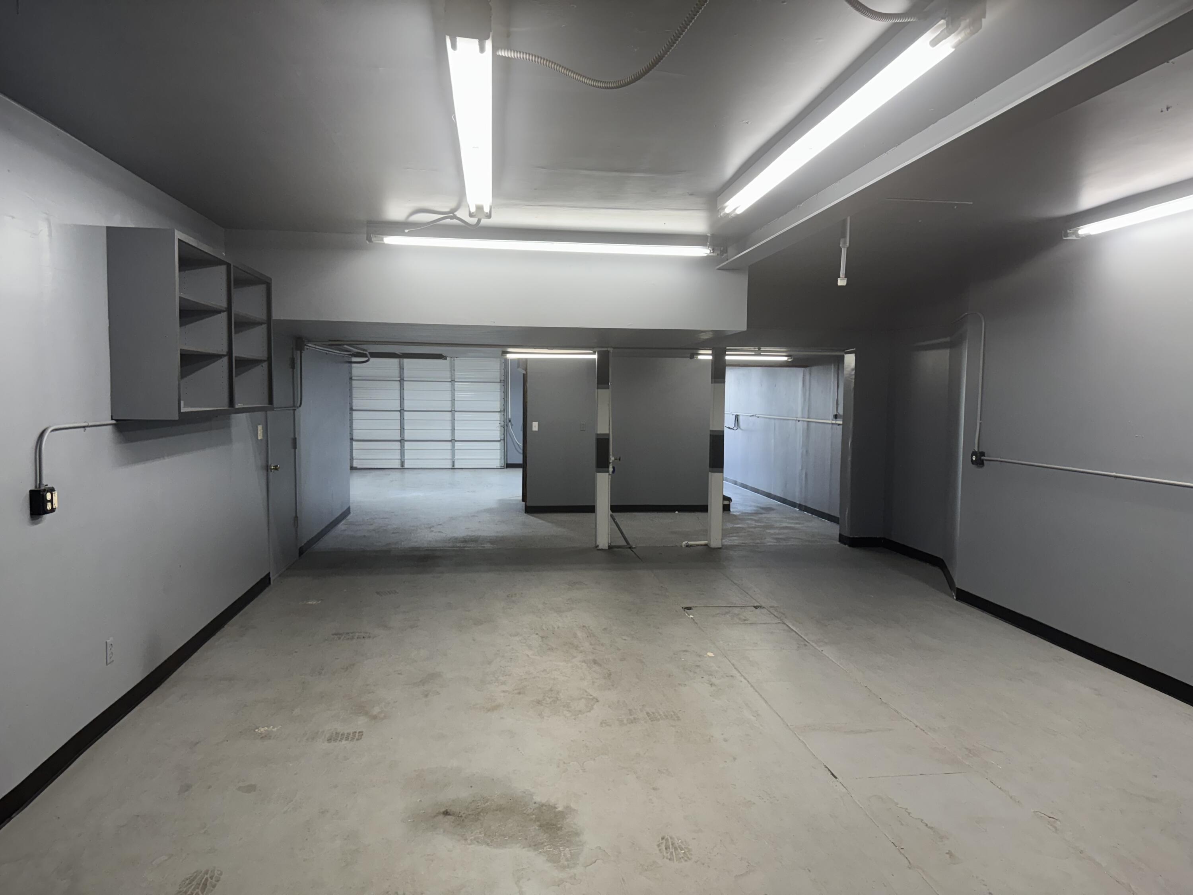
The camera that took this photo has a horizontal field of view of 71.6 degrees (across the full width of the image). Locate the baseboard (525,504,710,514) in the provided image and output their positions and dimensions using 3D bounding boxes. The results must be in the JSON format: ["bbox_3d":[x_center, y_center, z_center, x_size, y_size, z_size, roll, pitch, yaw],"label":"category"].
[{"bbox_3d":[0.405,0.831,11.148,2.724,0.106,0.020,0,4,-7],"label":"baseboard"}]

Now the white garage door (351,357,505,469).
[{"bbox_3d":[-3.409,-0.729,16.820,3.074,2.332,0.058,0,4,-7],"label":"white garage door"}]

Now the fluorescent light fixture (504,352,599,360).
[{"bbox_3d":[-0.472,-1.061,9.554,1.217,0.106,0.116,0,4,-7],"label":"fluorescent light fixture"}]

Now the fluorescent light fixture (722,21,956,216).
[{"bbox_3d":[0.828,-1.237,3.316,0.123,0.113,2.432,0,4,-5],"label":"fluorescent light fixture"}]

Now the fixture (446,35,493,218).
[{"bbox_3d":[-0.502,-1.263,3.465,0.130,0.113,2.432,0,4,-7],"label":"fixture"}]

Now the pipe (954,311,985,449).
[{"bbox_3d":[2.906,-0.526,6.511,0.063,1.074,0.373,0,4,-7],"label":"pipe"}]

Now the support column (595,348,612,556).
[{"bbox_3d":[0.073,0.019,8.606,0.133,2.075,0.138,0,4,-7],"label":"support column"}]

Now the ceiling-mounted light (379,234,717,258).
[{"bbox_3d":[-0.314,-1.407,5.602,2.390,0.121,0.124,0,4,-7],"label":"ceiling-mounted light"}]

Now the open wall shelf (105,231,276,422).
[{"bbox_3d":[-2.296,-0.652,4.866,0.314,0.908,1.776,0,4,-7],"label":"open wall shelf"}]

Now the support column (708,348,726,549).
[{"bbox_3d":[1.274,0.021,8.762,0.133,2.078,0.138,0,4,-7],"label":"support column"}]

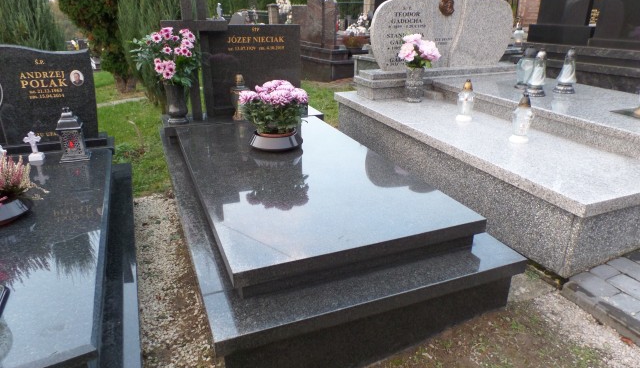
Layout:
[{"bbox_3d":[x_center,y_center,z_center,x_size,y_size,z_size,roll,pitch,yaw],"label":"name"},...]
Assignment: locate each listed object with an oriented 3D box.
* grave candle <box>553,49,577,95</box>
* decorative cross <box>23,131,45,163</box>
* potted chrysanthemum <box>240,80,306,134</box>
[{"bbox_3d":[1.442,-0.663,2.462,0.118,0.245,0.118,-8,25,-21],"label":"grave candle"},{"bbox_3d":[-1.677,-0.227,2.487,0.092,0.178,0.060,-8,25,-21],"label":"decorative cross"},{"bbox_3d":[-0.240,-0.393,2.253,0.385,0.275,0.363,1,23,0],"label":"potted chrysanthemum"}]

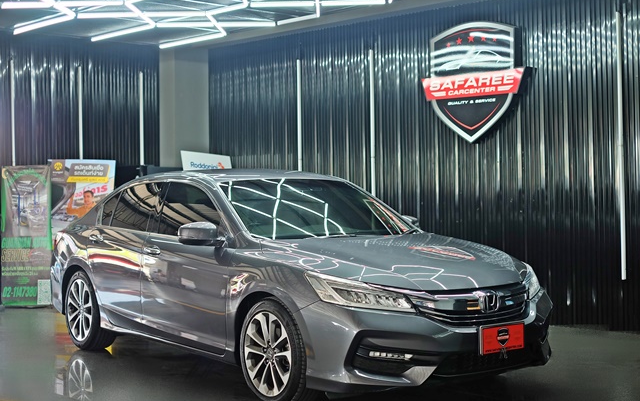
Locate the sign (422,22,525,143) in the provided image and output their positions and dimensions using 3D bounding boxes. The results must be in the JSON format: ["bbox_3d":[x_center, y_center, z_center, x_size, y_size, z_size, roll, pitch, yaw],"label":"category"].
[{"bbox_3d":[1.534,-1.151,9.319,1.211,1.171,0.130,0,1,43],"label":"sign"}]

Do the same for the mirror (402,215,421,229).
[{"bbox_3d":[0.670,0.188,7.251,0.260,0.155,0.140,-1,1,-37],"label":"mirror"}]

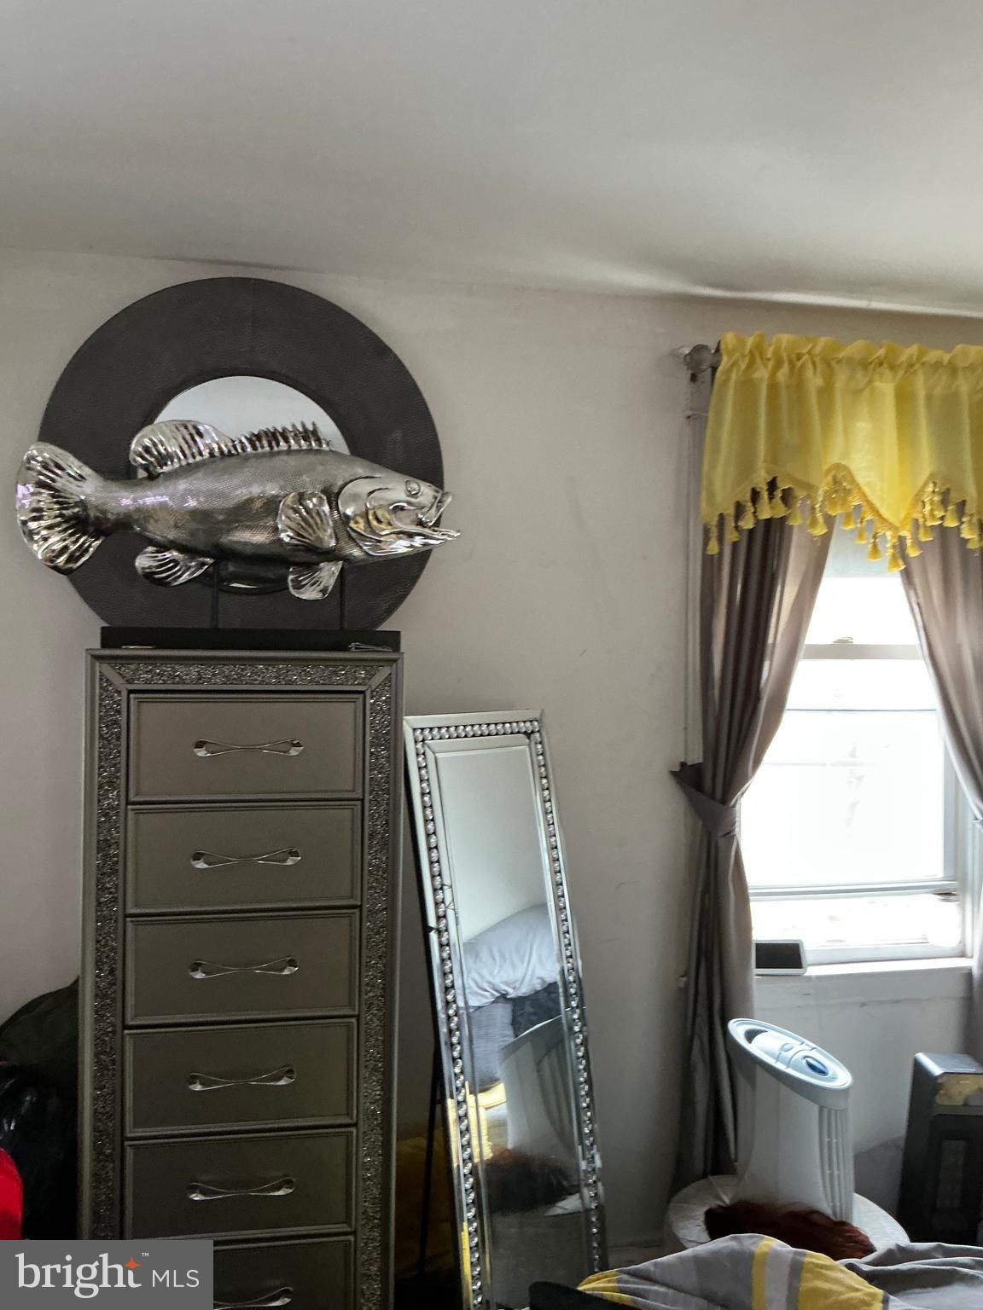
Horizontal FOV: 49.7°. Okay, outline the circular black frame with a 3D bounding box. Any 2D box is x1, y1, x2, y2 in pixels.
[{"bbox_3d":[-0.547,-0.402,2.396,0.885,0.885,0.050,1,0,-11],"label":"circular black frame"}]

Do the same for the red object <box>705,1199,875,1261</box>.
[{"bbox_3d":[0.530,1.035,1.900,0.290,0.080,0.160,1,0,18],"label":"red object"}]

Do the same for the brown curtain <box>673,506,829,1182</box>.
[{"bbox_3d":[0.630,0.304,2.558,0.410,2.060,0.150,1,0,-11],"label":"brown curtain"}]

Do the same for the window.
[{"bbox_3d":[0.920,0.168,2.745,0.707,1.260,0.100,1,0,-11],"label":"window"}]

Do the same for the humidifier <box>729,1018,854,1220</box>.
[{"bbox_3d":[0.590,0.925,2.090,0.140,0.300,0.270,1,0,-30],"label":"humidifier"}]

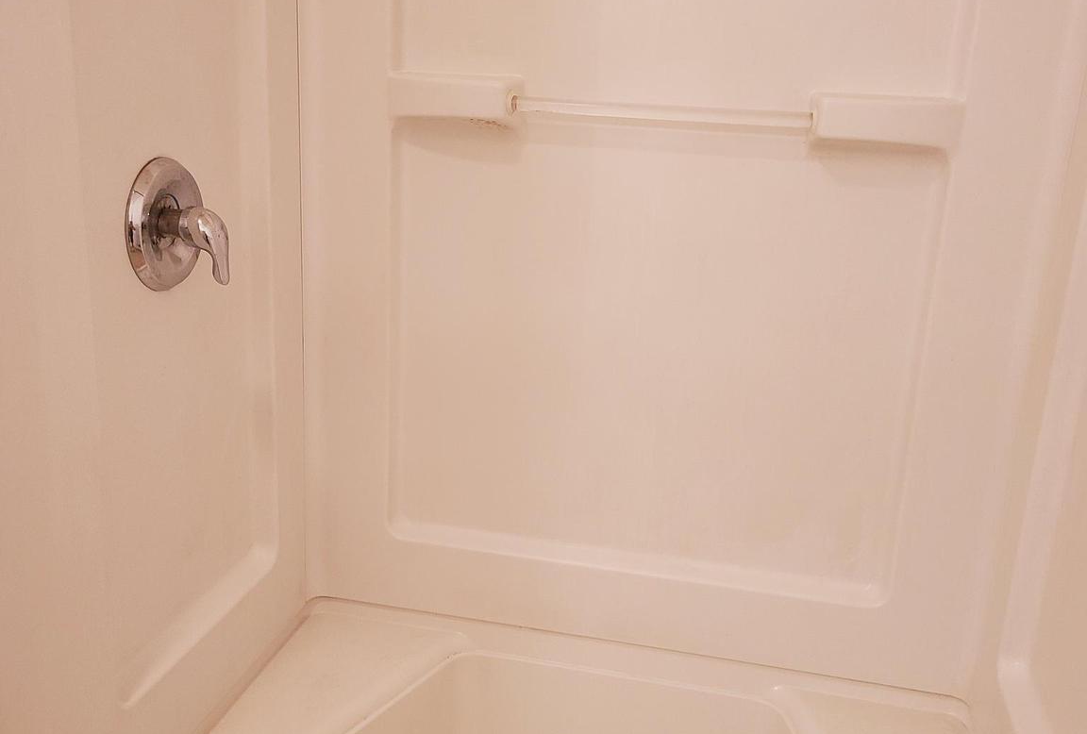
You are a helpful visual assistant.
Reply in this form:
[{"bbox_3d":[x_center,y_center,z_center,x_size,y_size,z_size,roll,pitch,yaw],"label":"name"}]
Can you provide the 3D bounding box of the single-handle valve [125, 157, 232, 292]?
[{"bbox_3d":[-0.450,-0.181,1.413,0.088,0.176,0.180,6,17,12],"label":"single-handle valve"}]

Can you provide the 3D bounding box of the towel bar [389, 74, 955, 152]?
[{"bbox_3d":[0.167,-0.377,1.594,0.845,0.072,0.068,6,17,12],"label":"towel bar"}]

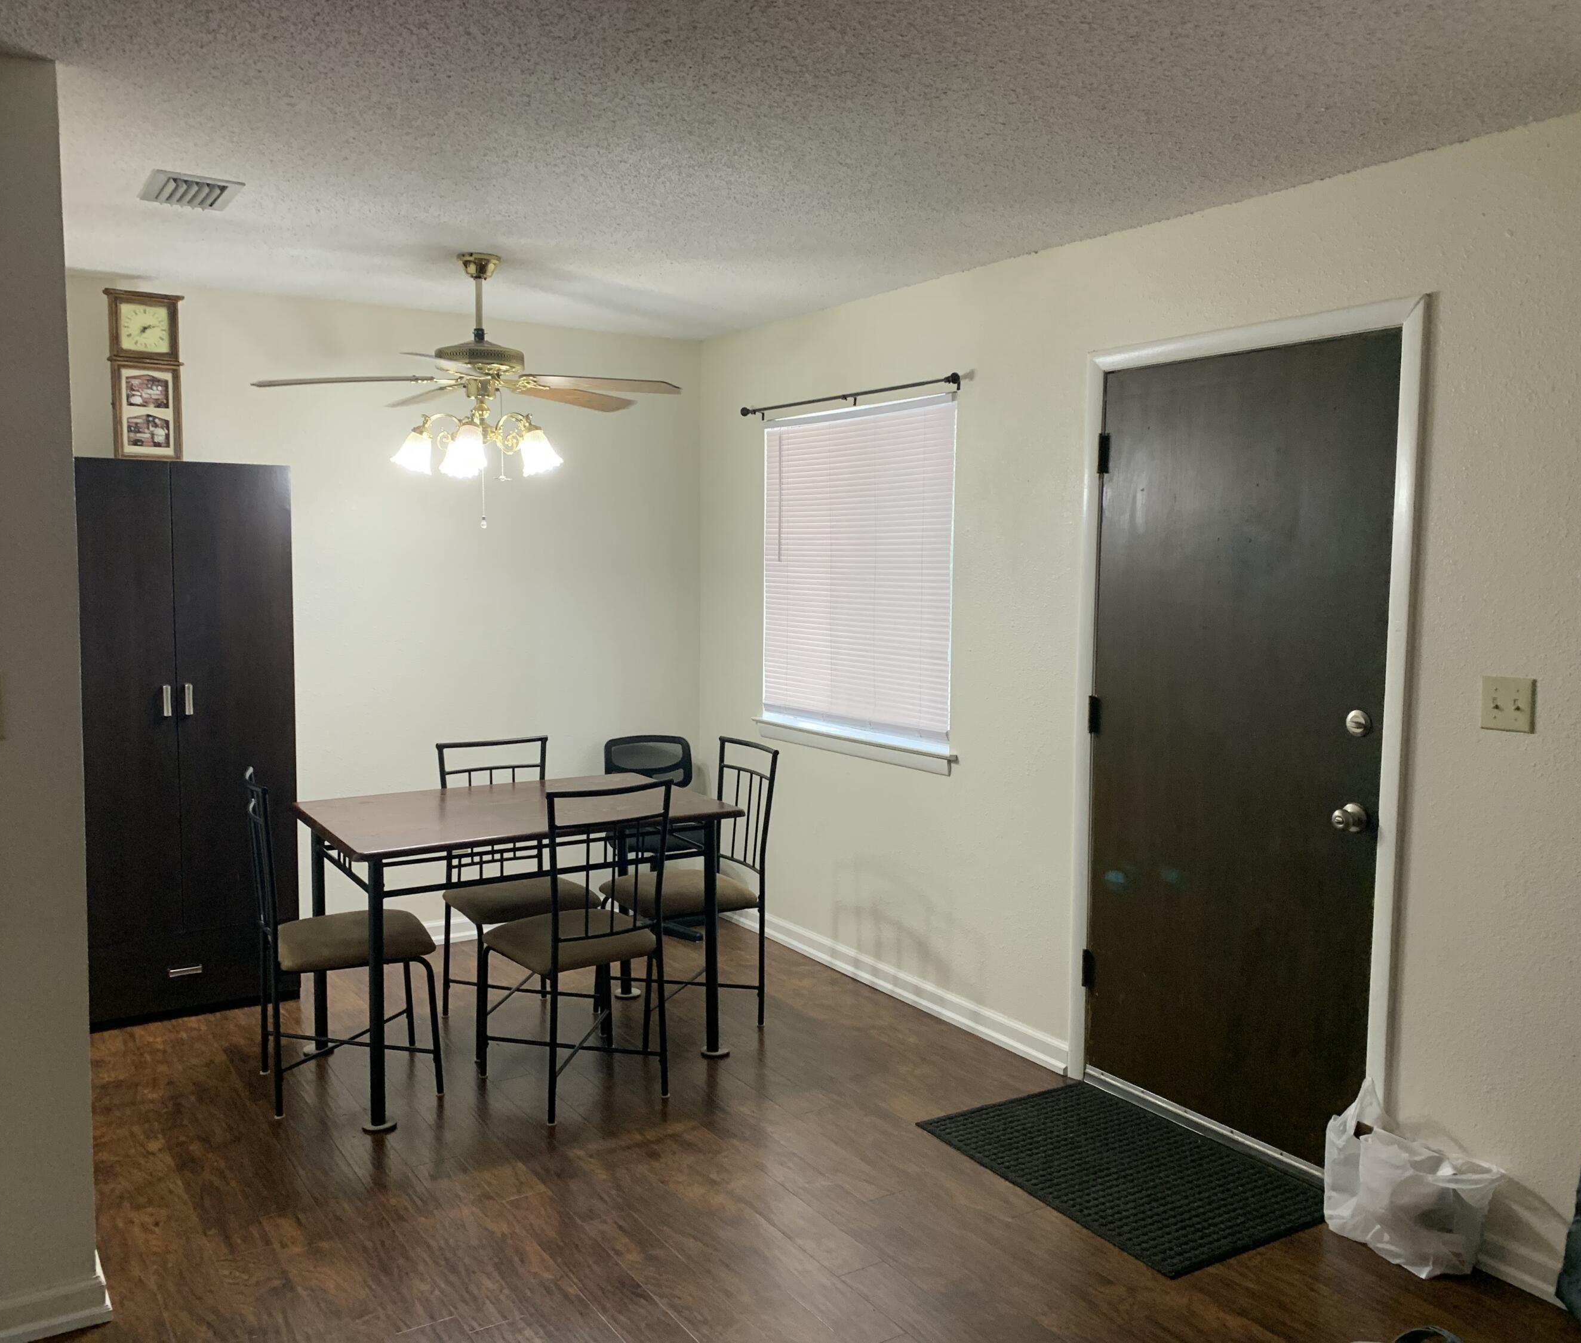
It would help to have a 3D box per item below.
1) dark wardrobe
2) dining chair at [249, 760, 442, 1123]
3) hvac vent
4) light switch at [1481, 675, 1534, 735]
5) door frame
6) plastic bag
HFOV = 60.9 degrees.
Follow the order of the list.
[{"bbox_3d":[-2.099,0.223,4.545,0.737,1.823,0.372,-2,6,-33],"label":"dark wardrobe"},{"bbox_3d":[-1.299,0.743,3.882,0.505,0.912,0.435,-2,5,-28],"label":"dining chair"},{"bbox_3d":[-1.533,-1.217,3.438,0.212,0.030,0.317,-2,6,-33],"label":"hvac vent"},{"bbox_3d":[1.526,0.072,2.868,0.018,0.115,0.115,-3,6,-33],"label":"light switch"},{"bbox_3d":[1.136,0.191,3.522,0.080,2.139,1.027,-2,6,-33],"label":"door frame"},{"bbox_3d":[1.374,1.132,3.006,0.180,0.345,0.365,-3,6,-33],"label":"plastic bag"}]

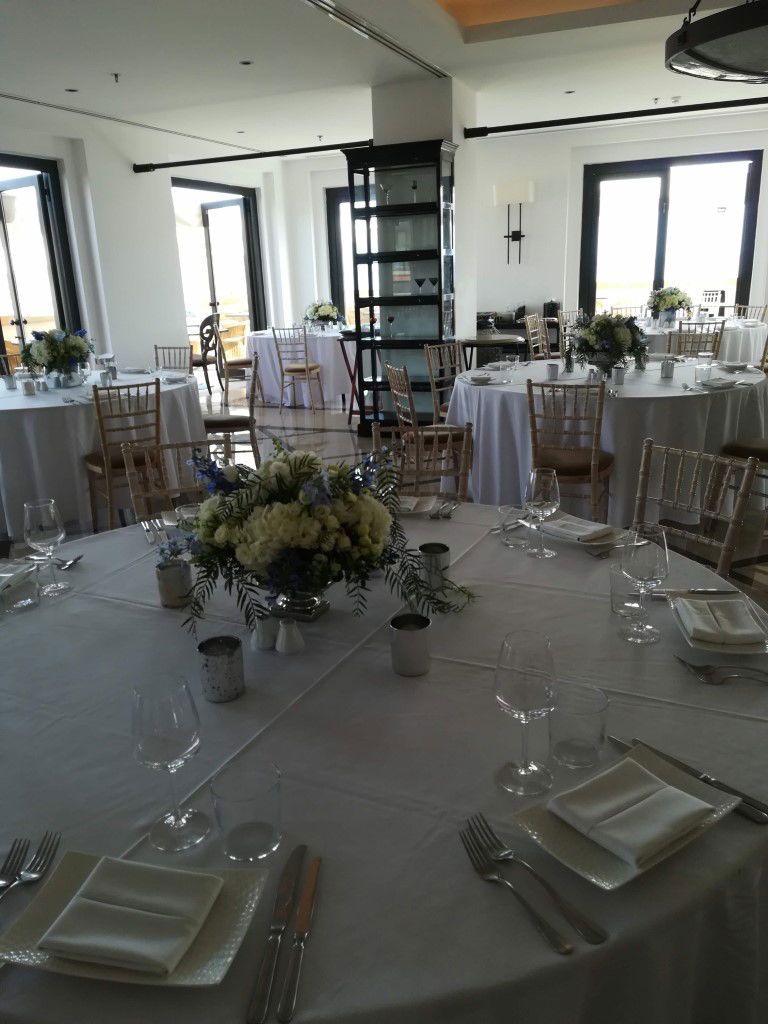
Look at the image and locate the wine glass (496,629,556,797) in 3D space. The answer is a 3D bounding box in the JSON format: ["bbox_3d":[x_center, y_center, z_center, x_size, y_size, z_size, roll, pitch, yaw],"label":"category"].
[{"bbox_3d":[0.195,0.276,1.067,0.085,0.217,0.085,6,19,23],"label":"wine glass"}]

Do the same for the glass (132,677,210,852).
[{"bbox_3d":[-0.271,0.317,0.976,0.084,0.212,0.084,-2,17,0],"label":"glass"}]

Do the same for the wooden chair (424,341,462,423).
[{"bbox_3d":[0.584,-0.795,5.757,0.400,0.900,0.430,-18,23,-40],"label":"wooden chair"}]

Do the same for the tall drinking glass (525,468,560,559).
[{"bbox_3d":[0.394,0.003,1.914,0.085,0.215,0.085,6,19,23],"label":"tall drinking glass"}]

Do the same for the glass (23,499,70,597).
[{"bbox_3d":[-0.780,0.083,1.788,0.084,0.212,0.084,-2,17,0],"label":"glass"}]

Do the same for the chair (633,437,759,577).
[{"bbox_3d":[0.765,0.296,2.266,0.440,0.920,0.400,-13,21,-32],"label":"chair"}]

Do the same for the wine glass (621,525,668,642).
[{"bbox_3d":[0.496,0.137,1.466,0.084,0.217,0.084,6,19,23],"label":"wine glass"}]

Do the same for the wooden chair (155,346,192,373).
[{"bbox_3d":[-1.810,-0.898,6.388,0.410,0.920,0.430,5,19,22],"label":"wooden chair"}]

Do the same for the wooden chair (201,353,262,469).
[{"bbox_3d":[-1.078,-0.657,5.550,0.440,0.920,0.400,-5,18,-9],"label":"wooden chair"}]

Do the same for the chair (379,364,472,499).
[{"bbox_3d":[0.265,-0.464,4.745,0.430,0.920,0.410,-7,18,-16],"label":"chair"}]

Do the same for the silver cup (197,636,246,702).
[{"bbox_3d":[-0.281,0.272,1.332,0.072,0.089,0.072,-2,17,0],"label":"silver cup"}]

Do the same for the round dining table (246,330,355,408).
[{"bbox_3d":[-0.742,-1.823,9.414,1.780,0.750,1.780,-2,18,1],"label":"round dining table"}]

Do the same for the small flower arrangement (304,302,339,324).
[{"bbox_3d":[-0.768,-2.383,9.409,0.420,0.350,0.400,-2,17,0],"label":"small flower arrangement"}]

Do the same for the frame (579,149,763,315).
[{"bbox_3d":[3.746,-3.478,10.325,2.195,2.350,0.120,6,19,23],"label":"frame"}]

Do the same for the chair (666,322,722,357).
[{"bbox_3d":[2.272,-0.866,5.782,0.410,0.920,0.430,6,19,26],"label":"chair"}]

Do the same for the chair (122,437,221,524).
[{"bbox_3d":[-0.659,0.214,2.721,0.400,0.900,0.430,-8,18,-18],"label":"chair"}]

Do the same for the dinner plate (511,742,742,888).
[{"bbox_3d":[0.317,0.391,1.006,0.250,0.024,0.163,-15,22,-35],"label":"dinner plate"}]

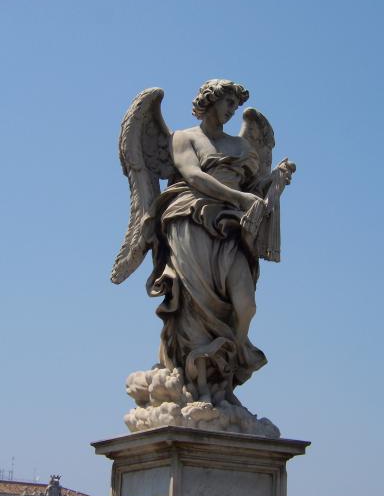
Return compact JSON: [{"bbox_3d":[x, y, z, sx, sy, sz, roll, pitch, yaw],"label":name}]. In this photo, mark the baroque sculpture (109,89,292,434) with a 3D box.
[{"bbox_3d":[0.088,0.038,8.824,1.180,2.760,0.900,12,-20,-32],"label":"baroque sculpture"}]

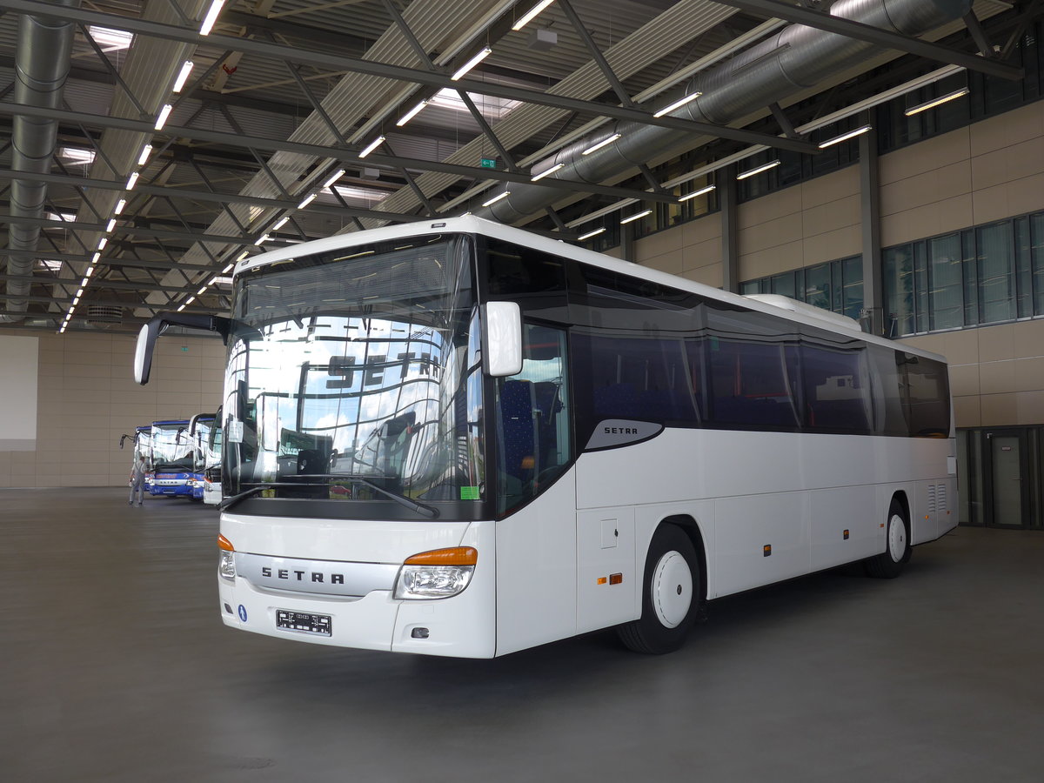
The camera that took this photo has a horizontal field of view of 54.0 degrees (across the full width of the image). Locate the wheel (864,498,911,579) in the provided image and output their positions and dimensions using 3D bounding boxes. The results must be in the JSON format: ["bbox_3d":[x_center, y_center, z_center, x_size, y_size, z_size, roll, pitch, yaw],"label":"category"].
[{"bbox_3d":[4.654,1.837,13.150,0.300,1.000,1.010,-3,-5,36],"label":"wheel"}]

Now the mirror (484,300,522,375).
[{"bbox_3d":[-0.118,-0.318,6.201,0.250,0.430,0.140,-2,-4,28],"label":"mirror"}]

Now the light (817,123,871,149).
[{"bbox_3d":[6.828,-5.397,21.665,0.110,0.100,1.500,1,-4,-27],"label":"light"}]

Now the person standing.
[{"bbox_3d":[-13.480,3.135,35.939,0.620,1.680,0.420,-2,-4,20],"label":"person standing"}]

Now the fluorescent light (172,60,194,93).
[{"bbox_3d":[-5.914,-5.526,17.919,0.110,0.100,1.500,1,-4,-27],"label":"fluorescent light"}]

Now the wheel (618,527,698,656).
[{"bbox_3d":[1.049,1.546,8.160,0.300,1.000,1.010,-3,-5,36],"label":"wheel"}]

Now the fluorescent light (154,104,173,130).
[{"bbox_3d":[-6.989,-5.381,19.993,0.110,0.100,1.500,1,-4,-27],"label":"fluorescent light"}]

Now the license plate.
[{"bbox_3d":[-1.416,1.495,6.623,0.530,0.125,0.030,-3,-5,36],"label":"license plate"}]

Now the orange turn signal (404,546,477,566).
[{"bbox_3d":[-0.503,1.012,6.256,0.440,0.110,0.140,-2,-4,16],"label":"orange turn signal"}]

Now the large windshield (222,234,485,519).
[{"bbox_3d":[-1.327,-0.040,6.865,2.450,1.750,0.360,-3,-5,36],"label":"large windshield"}]

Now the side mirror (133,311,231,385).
[{"bbox_3d":[-2.522,-0.306,7.558,0.420,0.500,0.560,-3,-5,36],"label":"side mirror"}]

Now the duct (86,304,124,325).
[{"bbox_3d":[-22.056,-4.025,54.212,1.900,1.200,1.200,1,-4,-27],"label":"duct"}]

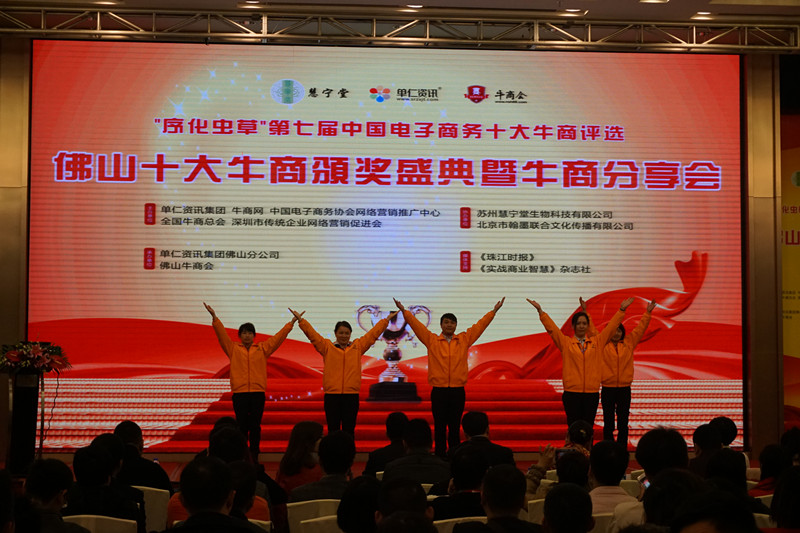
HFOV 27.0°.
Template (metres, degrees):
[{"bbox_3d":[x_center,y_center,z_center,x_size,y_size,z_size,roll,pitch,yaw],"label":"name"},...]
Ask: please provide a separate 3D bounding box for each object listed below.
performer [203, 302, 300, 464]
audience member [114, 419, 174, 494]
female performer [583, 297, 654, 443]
[{"bbox_3d":[-1.618,1.298,18.400,1.100,1.800,0.360,0,-3,-6],"label":"performer"},{"bbox_3d":[-1.674,1.613,10.662,0.520,1.250,0.750,0,-3,7],"label":"audience member"},{"bbox_3d":[2.499,1.295,19.100,0.900,1.880,0.360,0,-3,-1],"label":"female performer"}]

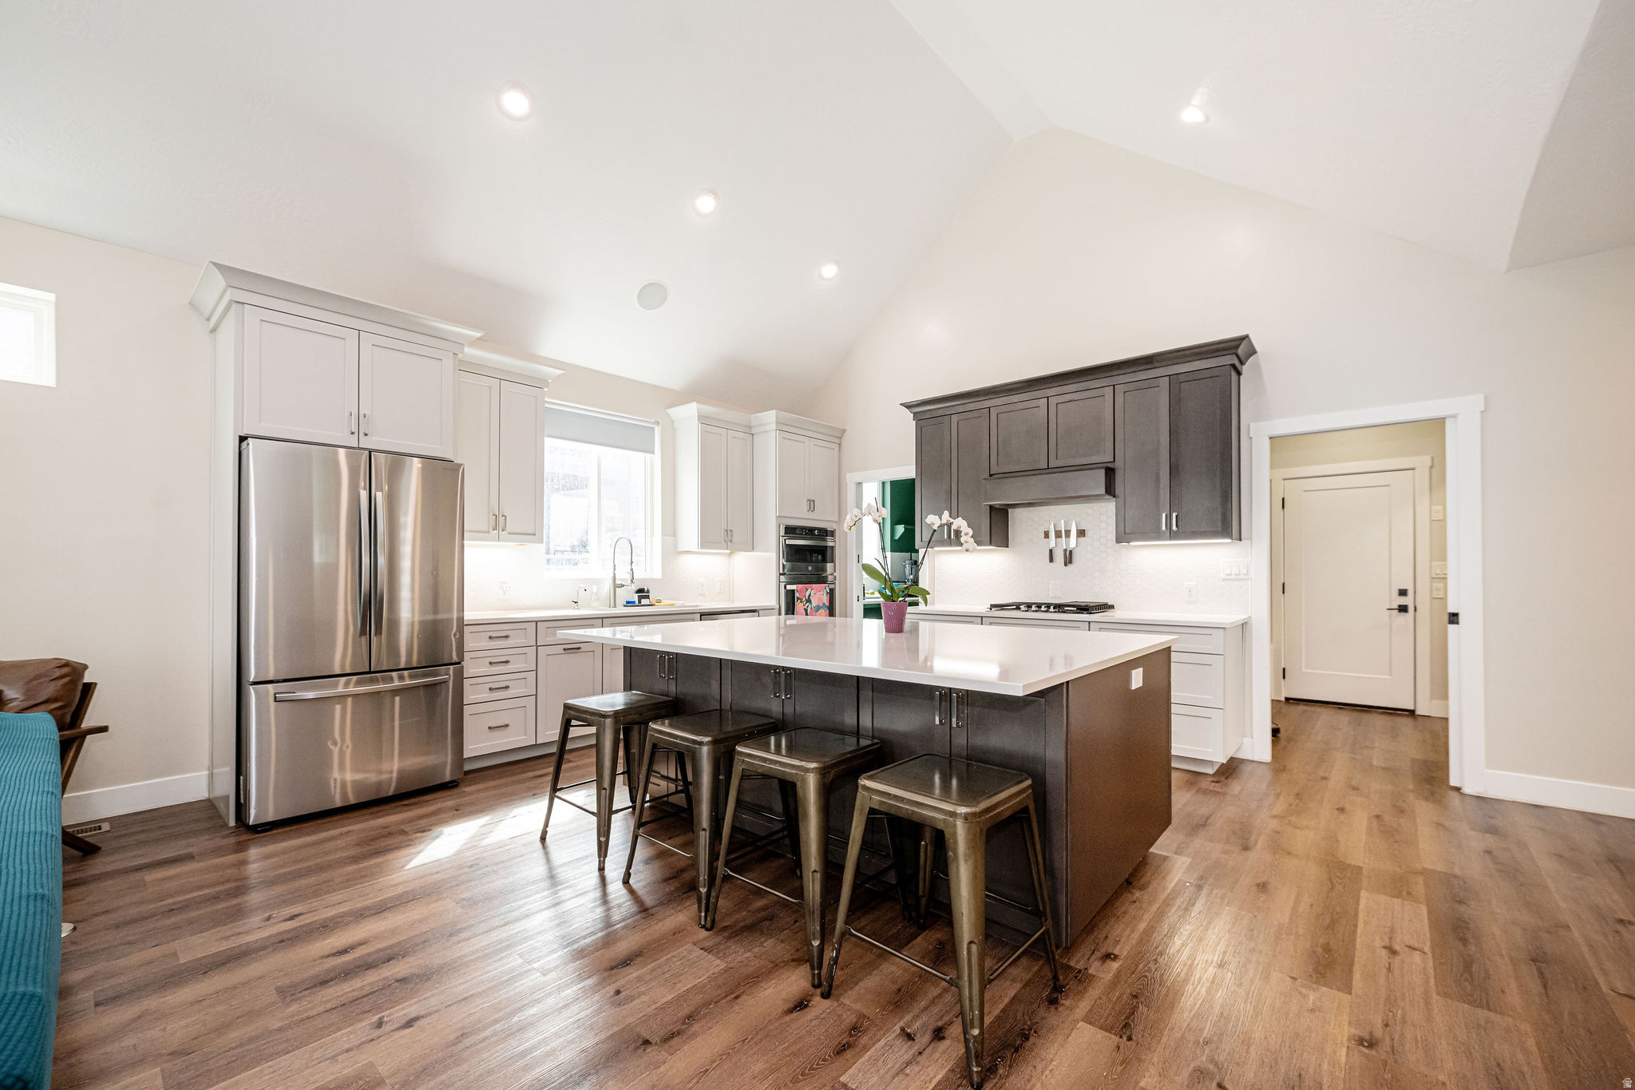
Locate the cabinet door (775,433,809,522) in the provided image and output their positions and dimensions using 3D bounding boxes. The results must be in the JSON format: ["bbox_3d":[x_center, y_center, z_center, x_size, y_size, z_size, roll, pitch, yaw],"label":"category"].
[{"bbox_3d":[-0.217,-0.613,5.682,0.025,0.749,0.395,-2,-2,42],"label":"cabinet door"}]

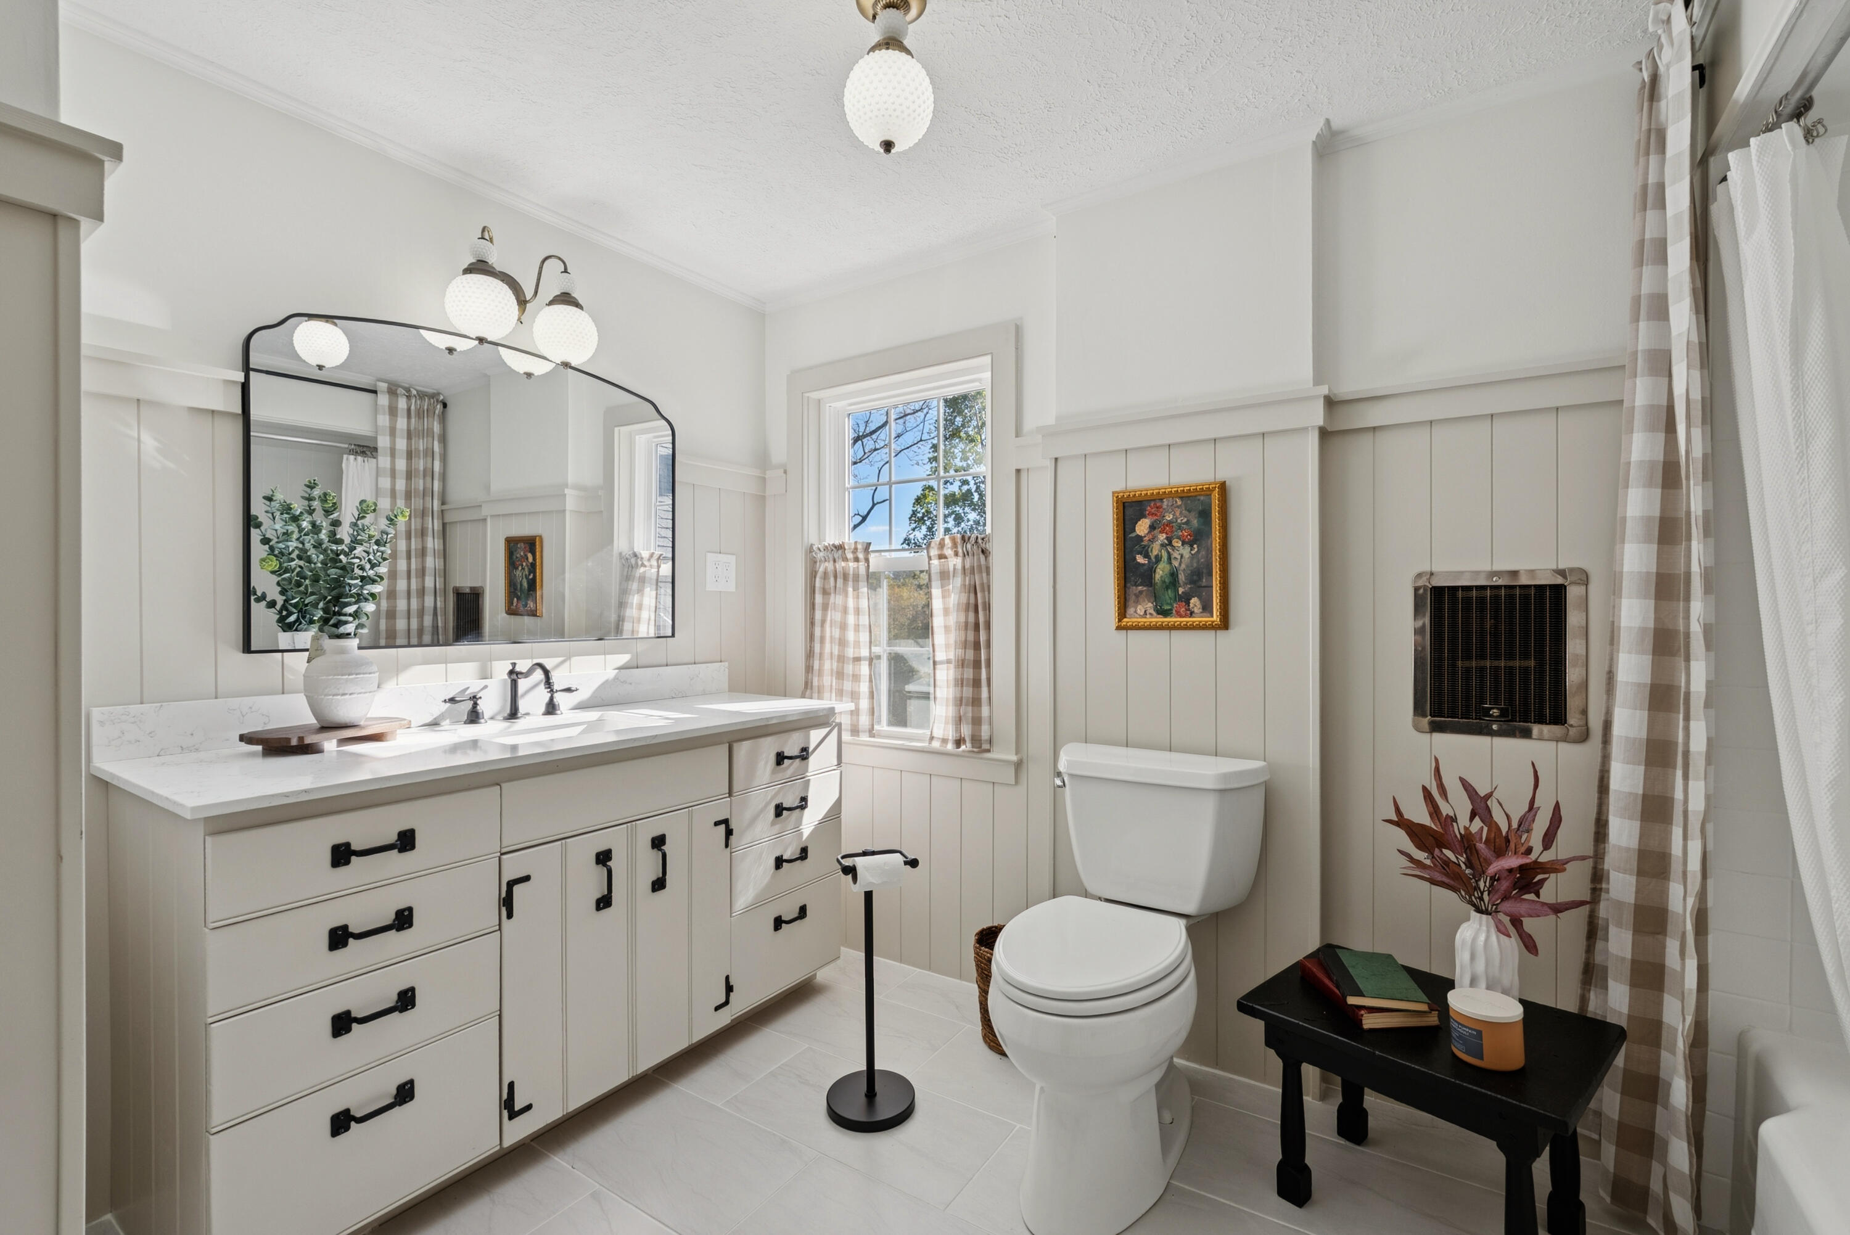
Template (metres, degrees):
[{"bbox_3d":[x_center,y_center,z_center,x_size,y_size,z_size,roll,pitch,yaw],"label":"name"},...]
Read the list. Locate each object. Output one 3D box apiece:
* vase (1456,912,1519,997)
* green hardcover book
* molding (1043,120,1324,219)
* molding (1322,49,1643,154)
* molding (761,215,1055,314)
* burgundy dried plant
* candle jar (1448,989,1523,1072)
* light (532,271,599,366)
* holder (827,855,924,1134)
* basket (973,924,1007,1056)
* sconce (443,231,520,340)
[{"bbox_3d":[1.047,0.645,1.530,0.099,0.187,0.099,0,0,32],"label":"vase"},{"bbox_3d":[0.866,0.701,1.595,0.138,0.019,0.217,0,0,14],"label":"green hardcover book"},{"bbox_3d":[0.611,-1.090,2.027,0.688,0.030,0.030,0,0,32],"label":"molding"},{"bbox_3d":[1.172,-1.090,1.758,0.599,0.030,0.030,0,0,32],"label":"molding"},{"bbox_3d":[-0.089,-1.091,2.588,1.154,0.030,0.030,0,0,32],"label":"molding"},{"bbox_3d":[1.041,0.445,1.520,0.330,0.360,0.300,0,0,32],"label":"burgundy dried plant"},{"bbox_3d":[0.950,0.695,1.391,0.103,0.089,0.103,0,0,0],"label":"candle jar"},{"bbox_3d":[-0.934,-0.779,2.142,0.154,0.248,0.154,0,0,32],"label":"light"},{"bbox_3d":[-0.120,0.813,1.843,0.197,0.580,0.215,0,0,-19],"label":"holder"},{"bbox_3d":[0.226,0.964,2.126,0.200,0.275,0.200,0,0,32],"label":"basket"},{"bbox_3d":[-1.065,-0.796,1.970,0.165,0.263,0.155,0,0,32],"label":"sconce"}]

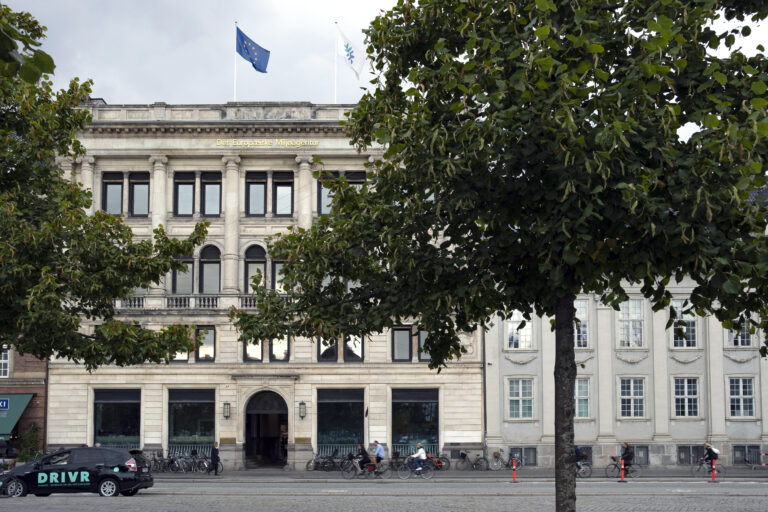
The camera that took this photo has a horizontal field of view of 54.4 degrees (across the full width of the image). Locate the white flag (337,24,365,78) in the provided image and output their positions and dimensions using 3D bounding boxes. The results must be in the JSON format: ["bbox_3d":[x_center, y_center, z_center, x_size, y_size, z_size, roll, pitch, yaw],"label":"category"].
[{"bbox_3d":[-2.011,-12.463,45.500,1.750,3.250,0.600,0,-3,0],"label":"white flag"}]

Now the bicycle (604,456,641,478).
[{"bbox_3d":[12.302,10.850,38.300,1.780,1.100,0.580,-1,-11,3],"label":"bicycle"}]

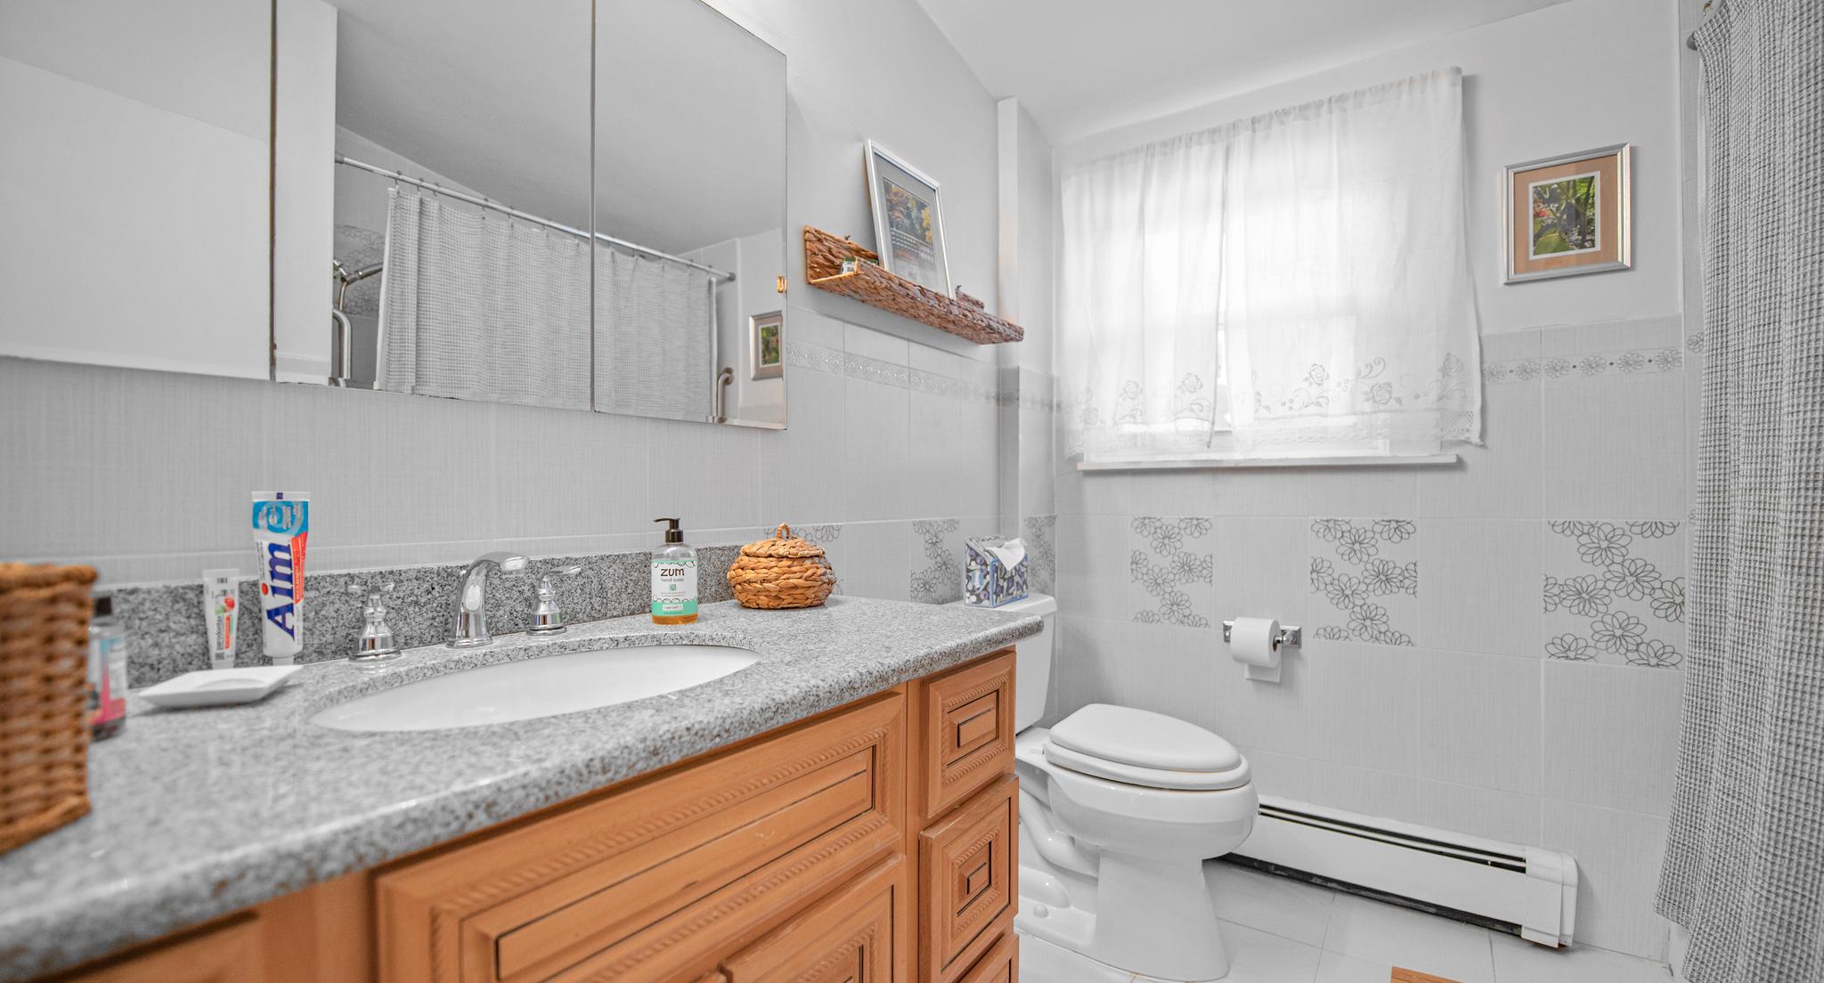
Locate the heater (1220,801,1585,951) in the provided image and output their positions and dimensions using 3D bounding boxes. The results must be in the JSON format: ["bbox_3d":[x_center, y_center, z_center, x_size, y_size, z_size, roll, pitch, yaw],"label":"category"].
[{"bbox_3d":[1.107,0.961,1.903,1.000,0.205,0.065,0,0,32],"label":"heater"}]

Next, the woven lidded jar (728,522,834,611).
[{"bbox_3d":[-0.226,0.124,1.215,0.182,0.136,0.182,0,-1,0],"label":"woven lidded jar"}]

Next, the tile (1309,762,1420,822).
[{"bbox_3d":[1.236,0.927,1.940,0.250,0.341,0.010,-1,-1,32],"label":"tile"}]

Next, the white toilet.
[{"bbox_3d":[0.435,0.690,1.762,0.740,0.757,0.450,0,0,33],"label":"white toilet"}]

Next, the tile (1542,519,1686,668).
[{"bbox_3d":[1.611,0.238,1.633,0.242,0.332,0.010,0,0,32],"label":"tile"}]

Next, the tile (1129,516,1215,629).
[{"bbox_3d":[0.798,0.244,2.182,0.247,0.332,0.010,-1,-1,34],"label":"tile"}]

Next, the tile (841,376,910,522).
[{"bbox_3d":[-0.079,-0.090,1.667,0.010,0.330,0.250,-1,-1,34],"label":"tile"}]

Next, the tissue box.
[{"bbox_3d":[0.242,0.224,1.985,0.085,0.170,0.235,-1,-1,34],"label":"tissue box"}]

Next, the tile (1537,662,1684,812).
[{"bbox_3d":[1.606,0.564,1.630,0.240,0.330,0.010,-1,-1,34],"label":"tile"}]

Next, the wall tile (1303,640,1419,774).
[{"bbox_3d":[1.198,0.571,1.886,0.242,0.332,0.010,0,0,32],"label":"wall tile"}]

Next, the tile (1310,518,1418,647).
[{"bbox_3d":[1.233,0.245,1.946,0.250,0.341,0.010,-1,-1,32],"label":"tile"}]

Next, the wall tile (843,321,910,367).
[{"bbox_3d":[-0.076,-0.346,1.682,0.010,0.068,0.248,-1,-1,35],"label":"wall tile"}]

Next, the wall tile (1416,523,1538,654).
[{"bbox_3d":[1.405,0.238,1.759,0.242,0.332,0.010,0,0,32],"label":"wall tile"}]

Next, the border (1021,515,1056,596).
[{"bbox_3d":[0.414,0.245,2.309,0.010,0.327,0.250,-1,-1,36],"label":"border"}]

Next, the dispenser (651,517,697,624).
[{"bbox_3d":[-0.384,0.126,1.145,0.076,0.164,0.076,0,-1,-38],"label":"dispenser"}]

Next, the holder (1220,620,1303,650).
[{"bbox_3d":[0.988,0.416,2.022,0.210,0.062,0.075,-1,-1,35],"label":"holder"}]

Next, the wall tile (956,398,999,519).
[{"bbox_3d":[0.201,-0.087,2.068,0.010,0.330,0.210,-1,-1,35],"label":"wall tile"}]

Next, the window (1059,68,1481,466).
[{"bbox_3d":[0.932,-0.553,2.014,1.042,0.966,0.100,0,0,32],"label":"window"}]

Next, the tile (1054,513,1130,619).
[{"bbox_3d":[0.594,0.246,2.321,0.247,0.332,0.010,-1,-1,34],"label":"tile"}]

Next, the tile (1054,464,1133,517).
[{"bbox_3d":[0.594,0.006,2.346,0.265,0.149,0.010,-1,-1,35],"label":"tile"}]

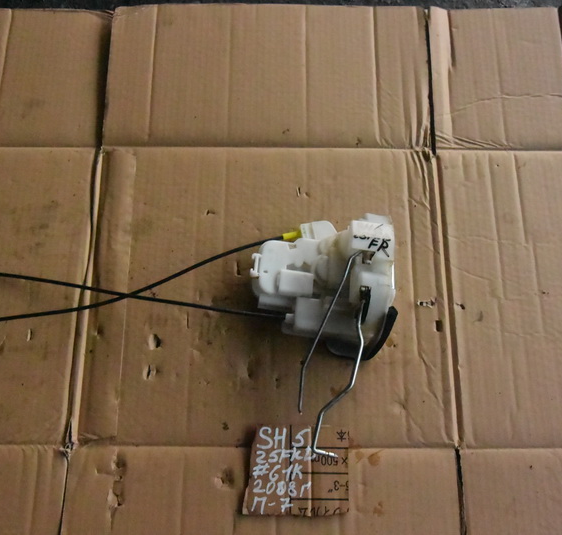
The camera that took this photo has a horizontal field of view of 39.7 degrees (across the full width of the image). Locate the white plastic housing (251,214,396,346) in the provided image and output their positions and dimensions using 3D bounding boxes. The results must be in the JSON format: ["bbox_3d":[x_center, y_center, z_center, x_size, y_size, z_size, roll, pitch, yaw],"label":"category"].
[{"bbox_3d":[0.045,0.013,0.880,0.154,0.085,0.128,0,69,0],"label":"white plastic housing"}]

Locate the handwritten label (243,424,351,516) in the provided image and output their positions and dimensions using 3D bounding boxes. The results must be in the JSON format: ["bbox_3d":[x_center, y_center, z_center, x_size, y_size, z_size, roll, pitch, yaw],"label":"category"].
[{"bbox_3d":[0.017,0.219,0.843,0.113,0.008,0.095,0,69,0],"label":"handwritten label"}]

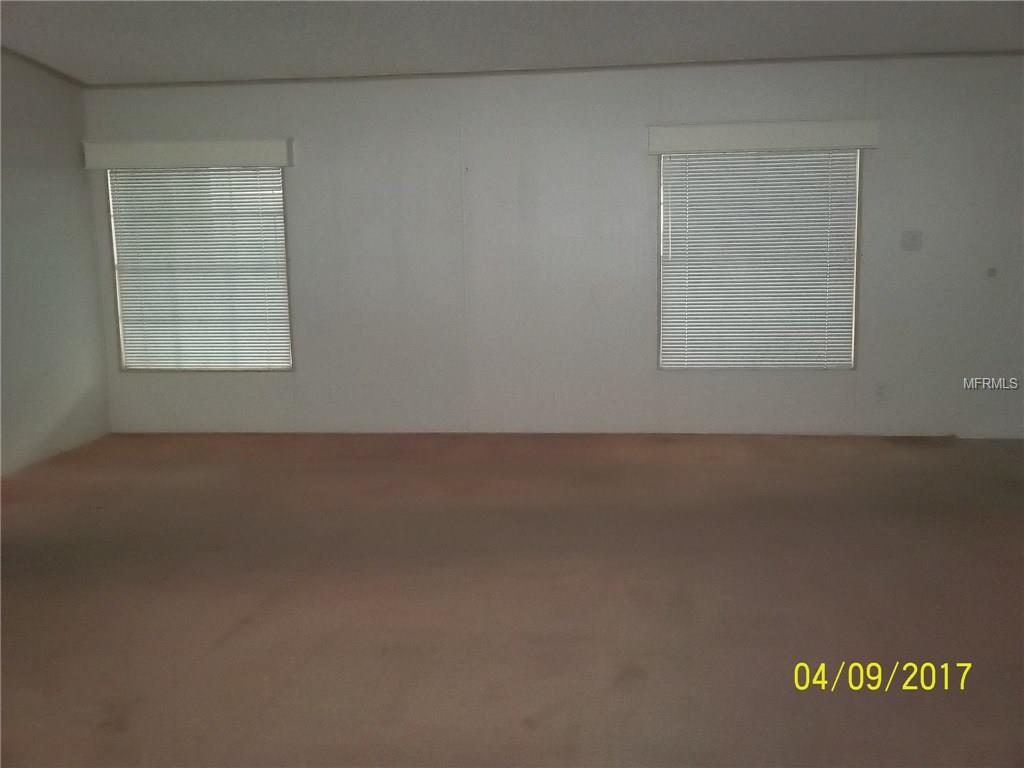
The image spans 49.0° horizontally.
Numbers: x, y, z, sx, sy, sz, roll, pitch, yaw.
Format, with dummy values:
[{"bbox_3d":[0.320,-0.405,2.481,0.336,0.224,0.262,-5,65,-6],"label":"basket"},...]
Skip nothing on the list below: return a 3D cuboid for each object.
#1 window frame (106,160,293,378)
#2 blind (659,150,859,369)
[{"bbox_3d":[-2.028,-0.745,7.345,1.195,1.343,0.080,0,9,8],"label":"window frame"},{"bbox_3d":[1.500,-0.745,6.874,1.208,1.334,0.080,0,9,8],"label":"blind"}]

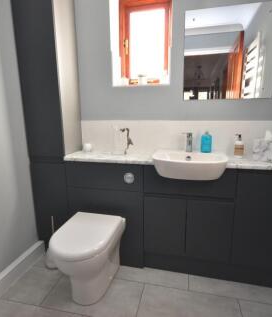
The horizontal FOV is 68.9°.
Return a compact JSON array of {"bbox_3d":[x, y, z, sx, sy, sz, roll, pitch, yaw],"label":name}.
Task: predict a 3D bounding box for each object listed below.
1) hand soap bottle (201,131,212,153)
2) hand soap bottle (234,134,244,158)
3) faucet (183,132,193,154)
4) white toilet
[{"bbox_3d":[0.543,-0.126,1.518,0.077,0.164,0.050,2,11,13],"label":"hand soap bottle"},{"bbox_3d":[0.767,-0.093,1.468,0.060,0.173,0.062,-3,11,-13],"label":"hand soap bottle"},{"bbox_3d":[0.390,-0.116,1.498,0.068,0.153,0.135,2,11,13],"label":"faucet"},{"bbox_3d":[-0.304,0.660,1.298,0.362,0.445,0.534,2,11,13],"label":"white toilet"}]

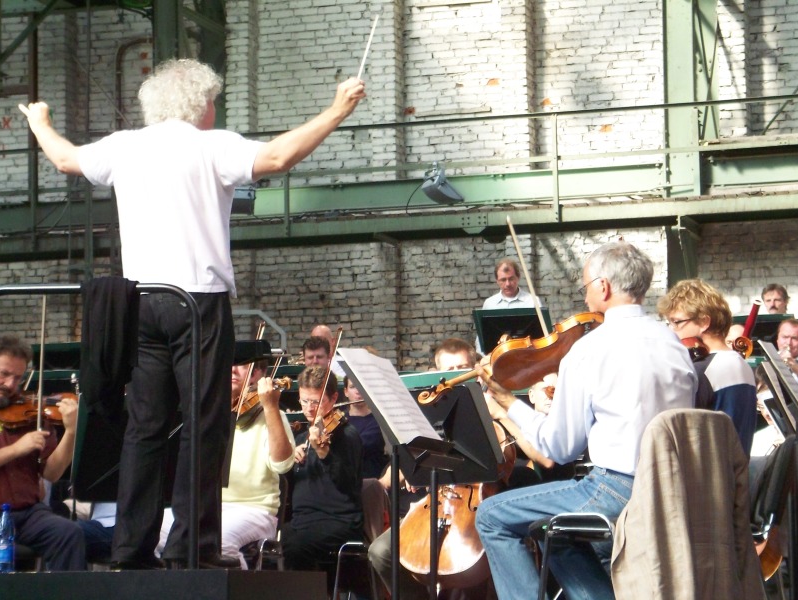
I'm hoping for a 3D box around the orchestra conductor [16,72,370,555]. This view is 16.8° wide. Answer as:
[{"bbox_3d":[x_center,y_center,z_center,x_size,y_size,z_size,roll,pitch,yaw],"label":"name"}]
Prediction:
[{"bbox_3d":[-0.726,0.050,9.600,1.170,1.800,0.580,-3,-7,22],"label":"orchestra conductor"}]

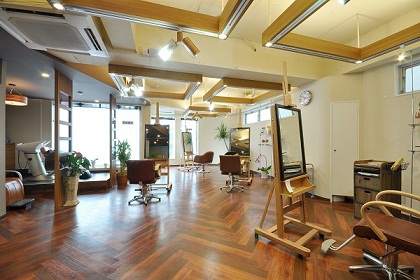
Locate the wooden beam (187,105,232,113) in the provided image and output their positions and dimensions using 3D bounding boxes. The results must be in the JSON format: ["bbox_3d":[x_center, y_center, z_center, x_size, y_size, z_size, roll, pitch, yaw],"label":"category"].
[{"bbox_3d":[0.030,-1.101,6.380,1.540,0.137,0.090,0,0,-17],"label":"wooden beam"}]

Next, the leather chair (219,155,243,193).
[{"bbox_3d":[0.555,0.785,4.363,0.580,0.850,0.660,0,0,23],"label":"leather chair"}]

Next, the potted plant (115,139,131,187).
[{"bbox_3d":[-2.383,0.597,4.784,0.400,1.240,0.400,0,0,-23],"label":"potted plant"}]

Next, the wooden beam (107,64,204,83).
[{"bbox_3d":[-0.860,-1.101,2.983,1.500,0.137,0.090,0,0,-18],"label":"wooden beam"}]

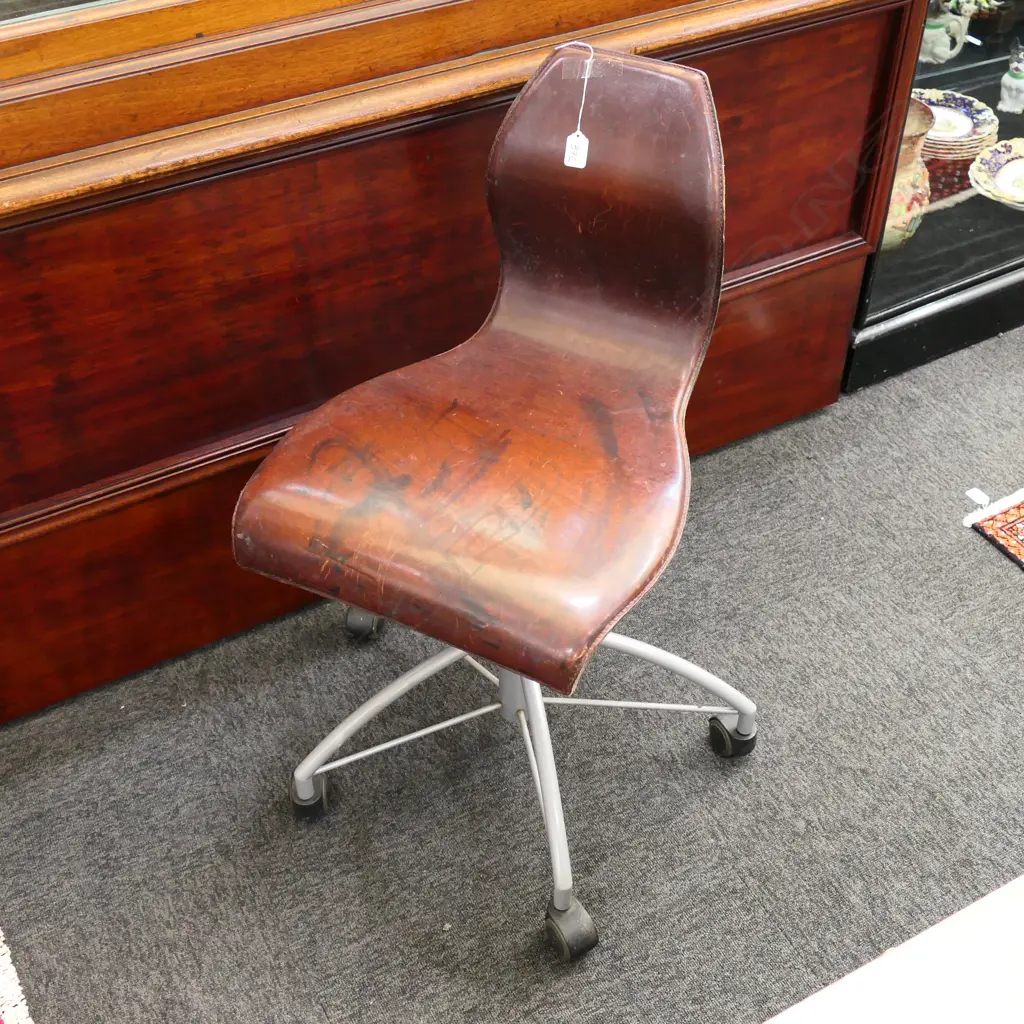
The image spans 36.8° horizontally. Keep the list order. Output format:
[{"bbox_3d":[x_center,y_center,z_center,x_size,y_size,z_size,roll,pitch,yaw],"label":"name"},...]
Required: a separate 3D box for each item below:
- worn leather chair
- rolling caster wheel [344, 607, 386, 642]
[{"bbox_3d":[0.015,-0.025,1.672,0.577,0.824,0.577,19,45,19],"label":"worn leather chair"},{"bbox_3d":[-0.194,0.140,2.015,0.043,0.052,0.057,-1,43,-2],"label":"rolling caster wheel"}]

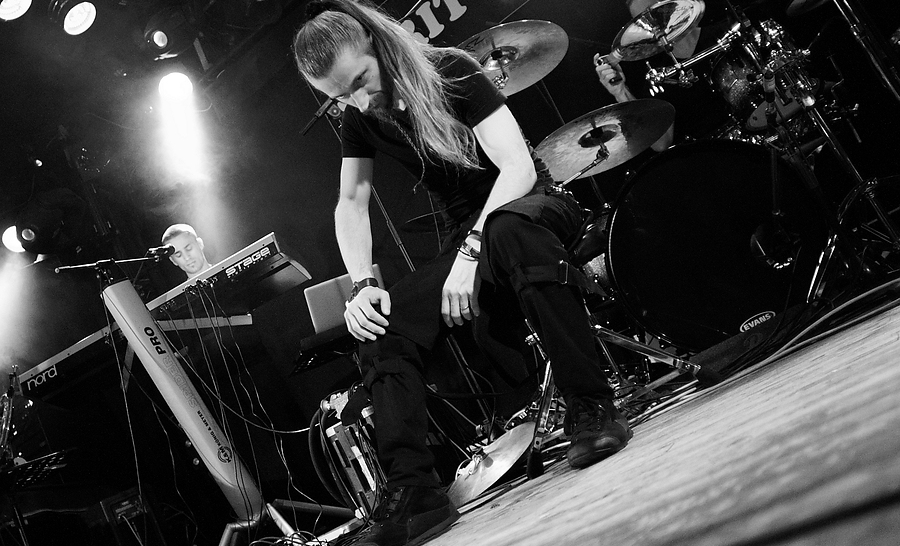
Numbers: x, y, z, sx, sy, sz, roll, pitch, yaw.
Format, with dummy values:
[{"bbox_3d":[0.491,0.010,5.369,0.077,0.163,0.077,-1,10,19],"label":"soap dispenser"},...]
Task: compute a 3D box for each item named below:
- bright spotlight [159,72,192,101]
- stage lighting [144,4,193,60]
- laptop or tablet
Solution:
[{"bbox_3d":[-1.764,-1.242,4.803,0.210,0.240,0.210,-25,-41,0],"label":"bright spotlight"},{"bbox_3d":[-1.614,-1.379,4.300,0.260,0.260,0.290,-30,27,21],"label":"stage lighting"},{"bbox_3d":[-0.422,0.157,3.086,0.335,0.215,0.280,-20,-13,-21],"label":"laptop or tablet"}]

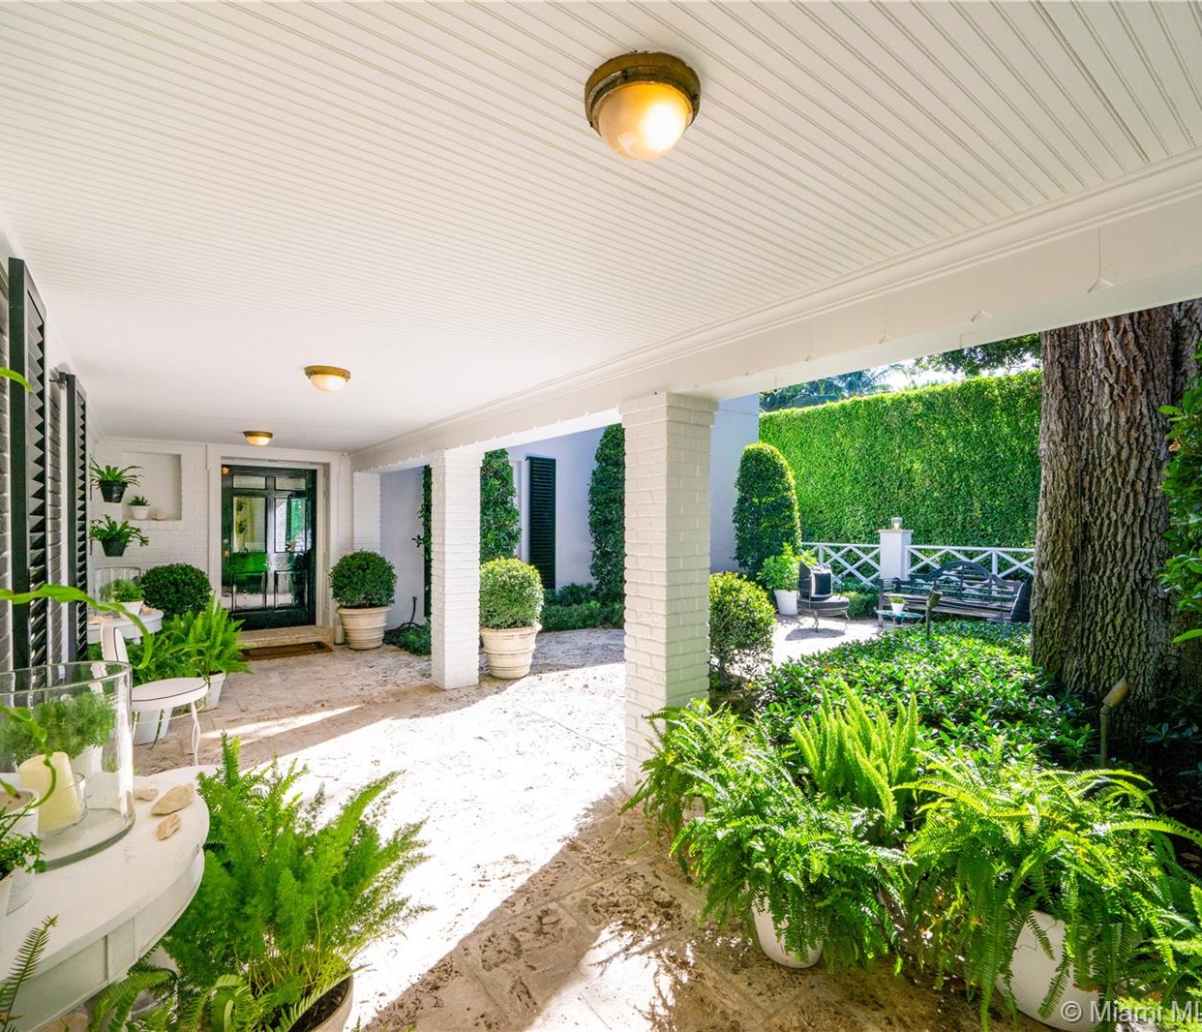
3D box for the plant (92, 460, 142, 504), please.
[{"bbox_3d":[-4.654,-0.323,5.368,0.390,0.410,0.390,0,0,-39],"label":"plant"}]

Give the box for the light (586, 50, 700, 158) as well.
[{"bbox_3d":[0.087,-0.800,1.158,0.236,0.133,0.236,0,0,0],"label":"light"}]

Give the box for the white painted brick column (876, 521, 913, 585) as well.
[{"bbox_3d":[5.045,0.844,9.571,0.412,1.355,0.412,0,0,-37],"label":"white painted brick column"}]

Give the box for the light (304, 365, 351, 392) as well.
[{"bbox_3d":[-1.603,-0.793,3.287,0.245,0.112,0.245,0,0,-39],"label":"light"}]

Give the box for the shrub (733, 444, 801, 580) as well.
[{"bbox_3d":[2.899,0.091,9.873,1.160,2.750,1.160,0,0,-39],"label":"shrub"}]

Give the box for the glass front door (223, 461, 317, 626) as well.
[{"bbox_3d":[-4.167,0.418,7.058,1.031,2.051,0.088,0,0,-37],"label":"glass front door"}]

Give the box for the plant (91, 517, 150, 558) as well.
[{"bbox_3d":[-4.615,0.192,5.371,0.410,0.400,0.400,0,0,-39],"label":"plant"}]

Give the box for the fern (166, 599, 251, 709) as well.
[{"bbox_3d":[-3.148,1.107,4.496,0.550,0.840,0.550,0,0,-39],"label":"fern"}]

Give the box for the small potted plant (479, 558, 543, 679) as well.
[{"bbox_3d":[-0.869,0.968,5.420,0.610,1.130,0.610,0,0,0],"label":"small potted plant"}]

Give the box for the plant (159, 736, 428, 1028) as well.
[{"bbox_3d":[-0.825,1.109,1.522,0.667,0.952,0.667,0,0,-27],"label":"plant"}]

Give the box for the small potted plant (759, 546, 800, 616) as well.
[{"bbox_3d":[2.935,1.031,9.129,0.766,1.149,0.766,0,0,-37],"label":"small potted plant"}]

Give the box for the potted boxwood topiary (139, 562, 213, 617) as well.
[{"bbox_3d":[-4.187,0.998,5.520,0.600,1.070,0.600,0,0,-39],"label":"potted boxwood topiary"}]

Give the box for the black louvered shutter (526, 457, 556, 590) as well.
[{"bbox_3d":[-0.981,0.210,9.250,0.530,2.330,0.060,0,0,-39],"label":"black louvered shutter"}]

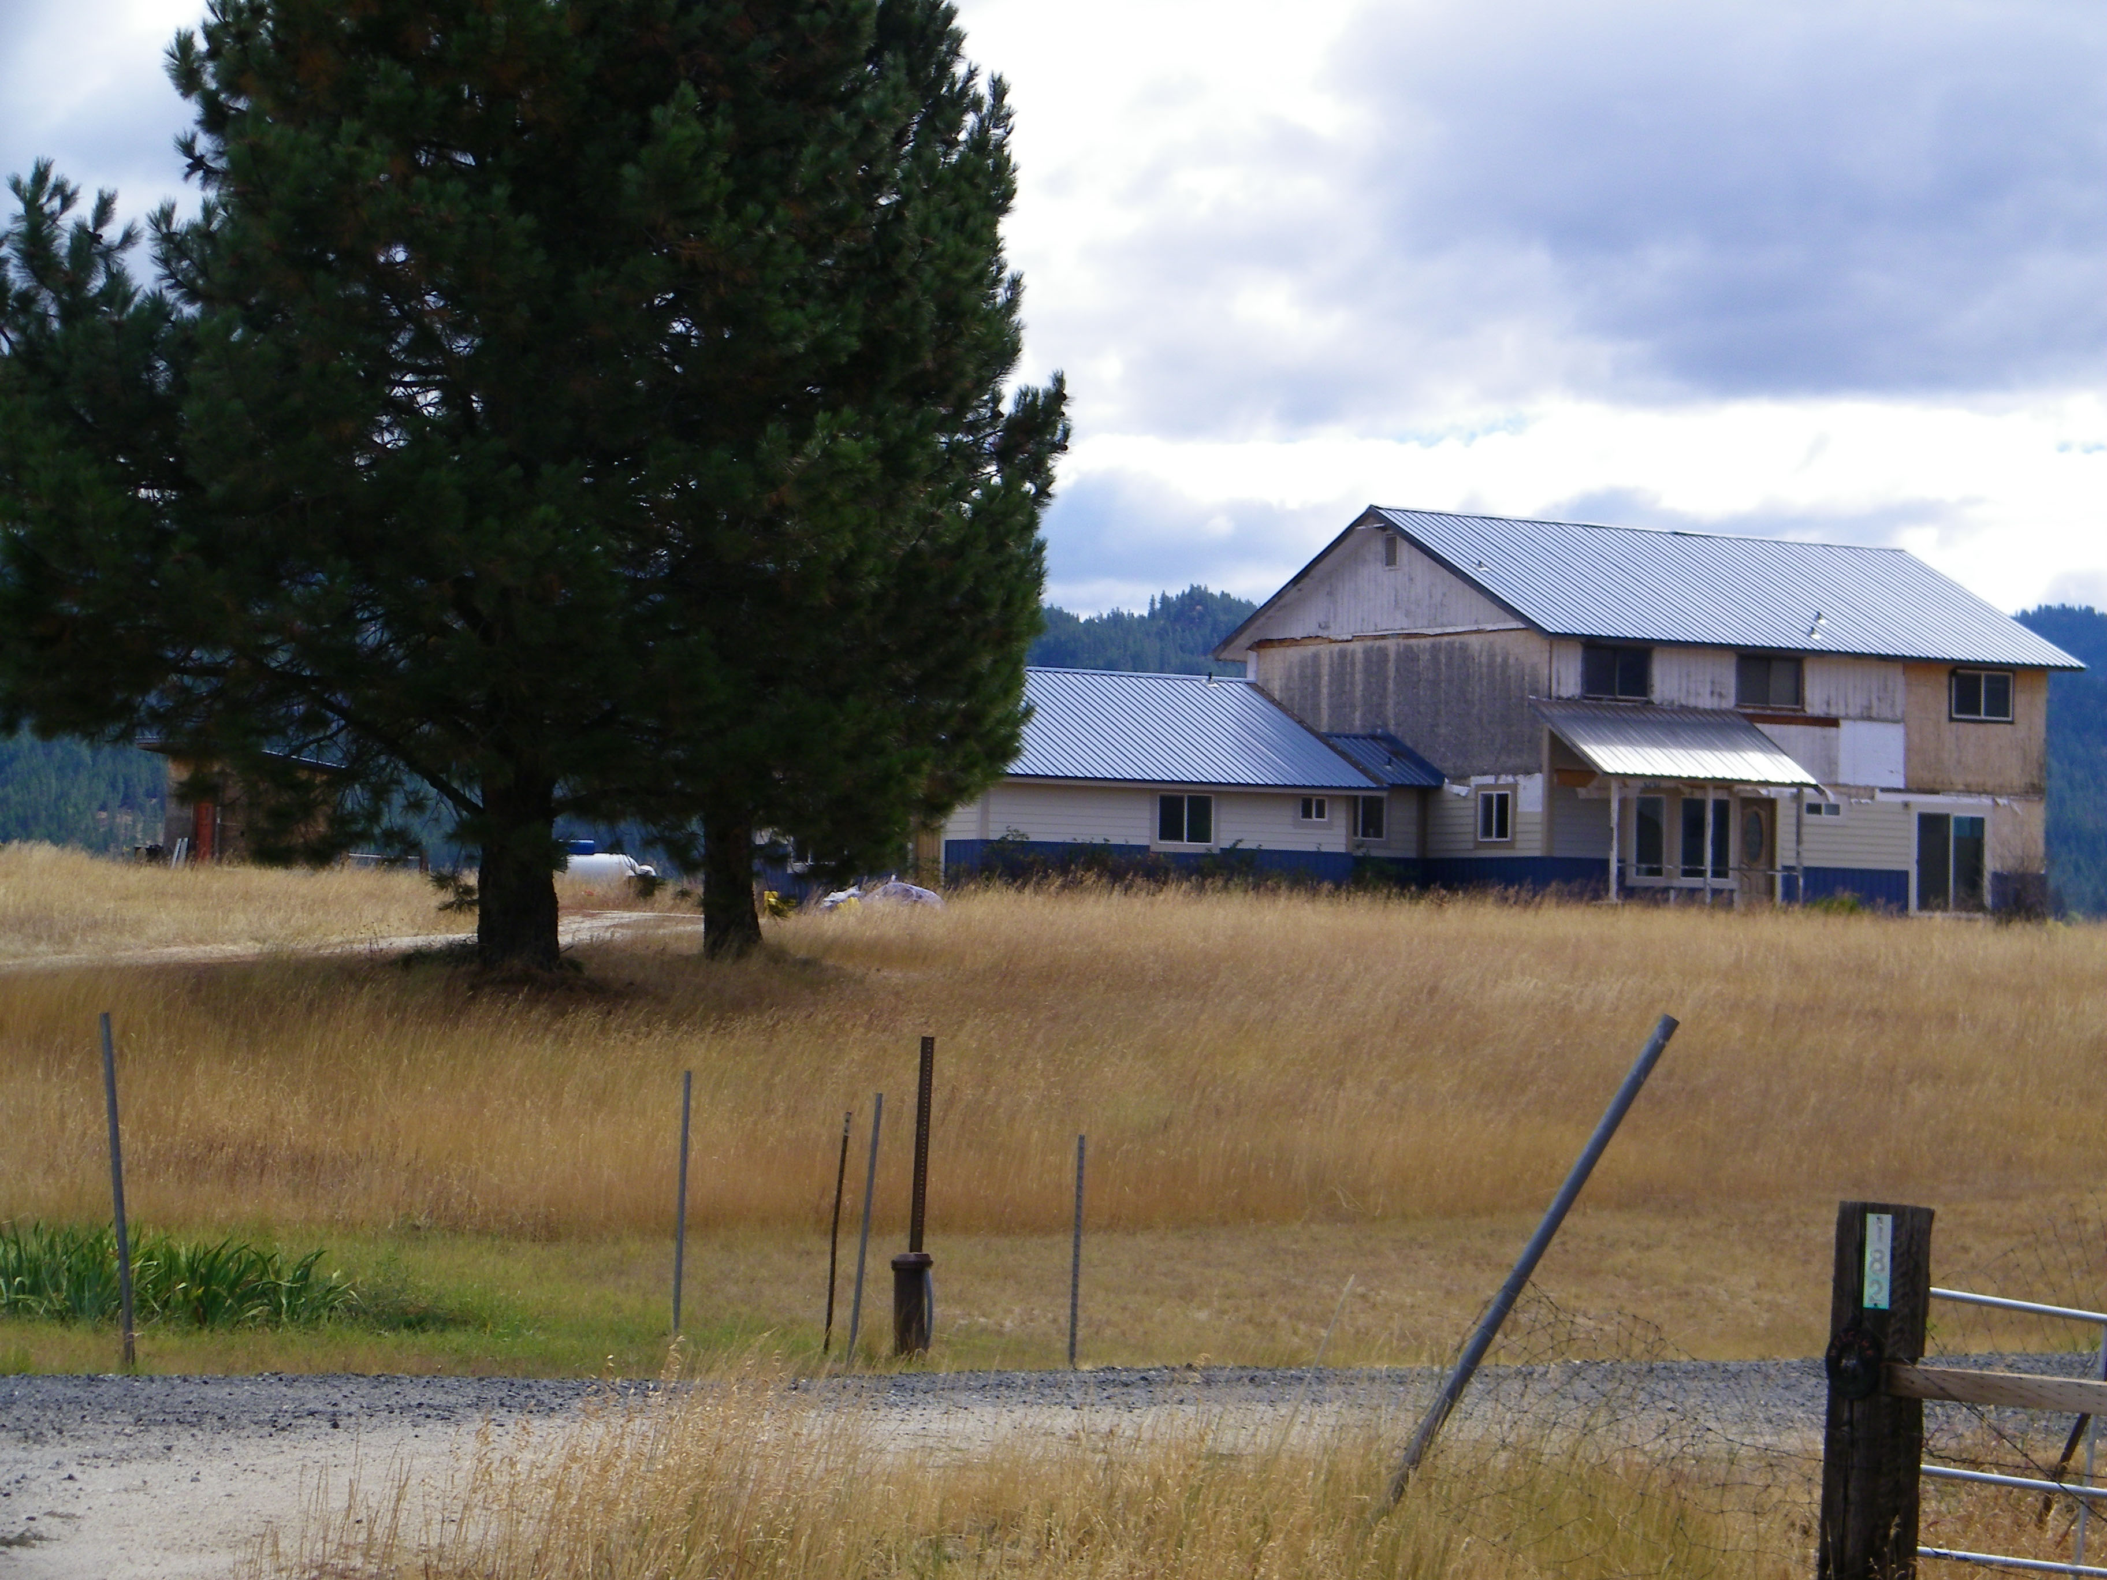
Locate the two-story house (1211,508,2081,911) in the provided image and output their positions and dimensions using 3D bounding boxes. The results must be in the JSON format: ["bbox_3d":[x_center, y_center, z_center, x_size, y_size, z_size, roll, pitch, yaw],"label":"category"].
[{"bbox_3d":[12.560,-1.393,100.867,14.074,8.069,12.201,2,-2,-33],"label":"two-story house"}]

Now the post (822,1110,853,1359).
[{"bbox_3d":[-1.203,2.472,27.167,0.040,1.358,0.040,6,-1,0],"label":"post"}]

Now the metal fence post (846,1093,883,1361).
[{"bbox_3d":[-1.042,2.416,26.869,0.037,1.487,0.037,7,-1,0],"label":"metal fence post"}]

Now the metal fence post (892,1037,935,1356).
[{"bbox_3d":[-0.786,2.275,27.173,0.240,1.792,0.230,1,-1,0],"label":"metal fence post"}]

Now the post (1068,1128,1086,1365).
[{"bbox_3d":[0.134,2.533,26.716,0.035,1.290,0.035,2,-1,0],"label":"post"}]

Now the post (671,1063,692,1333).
[{"bbox_3d":[-2.116,2.372,27.820,0.036,1.527,0.036,3,-1,0],"label":"post"}]

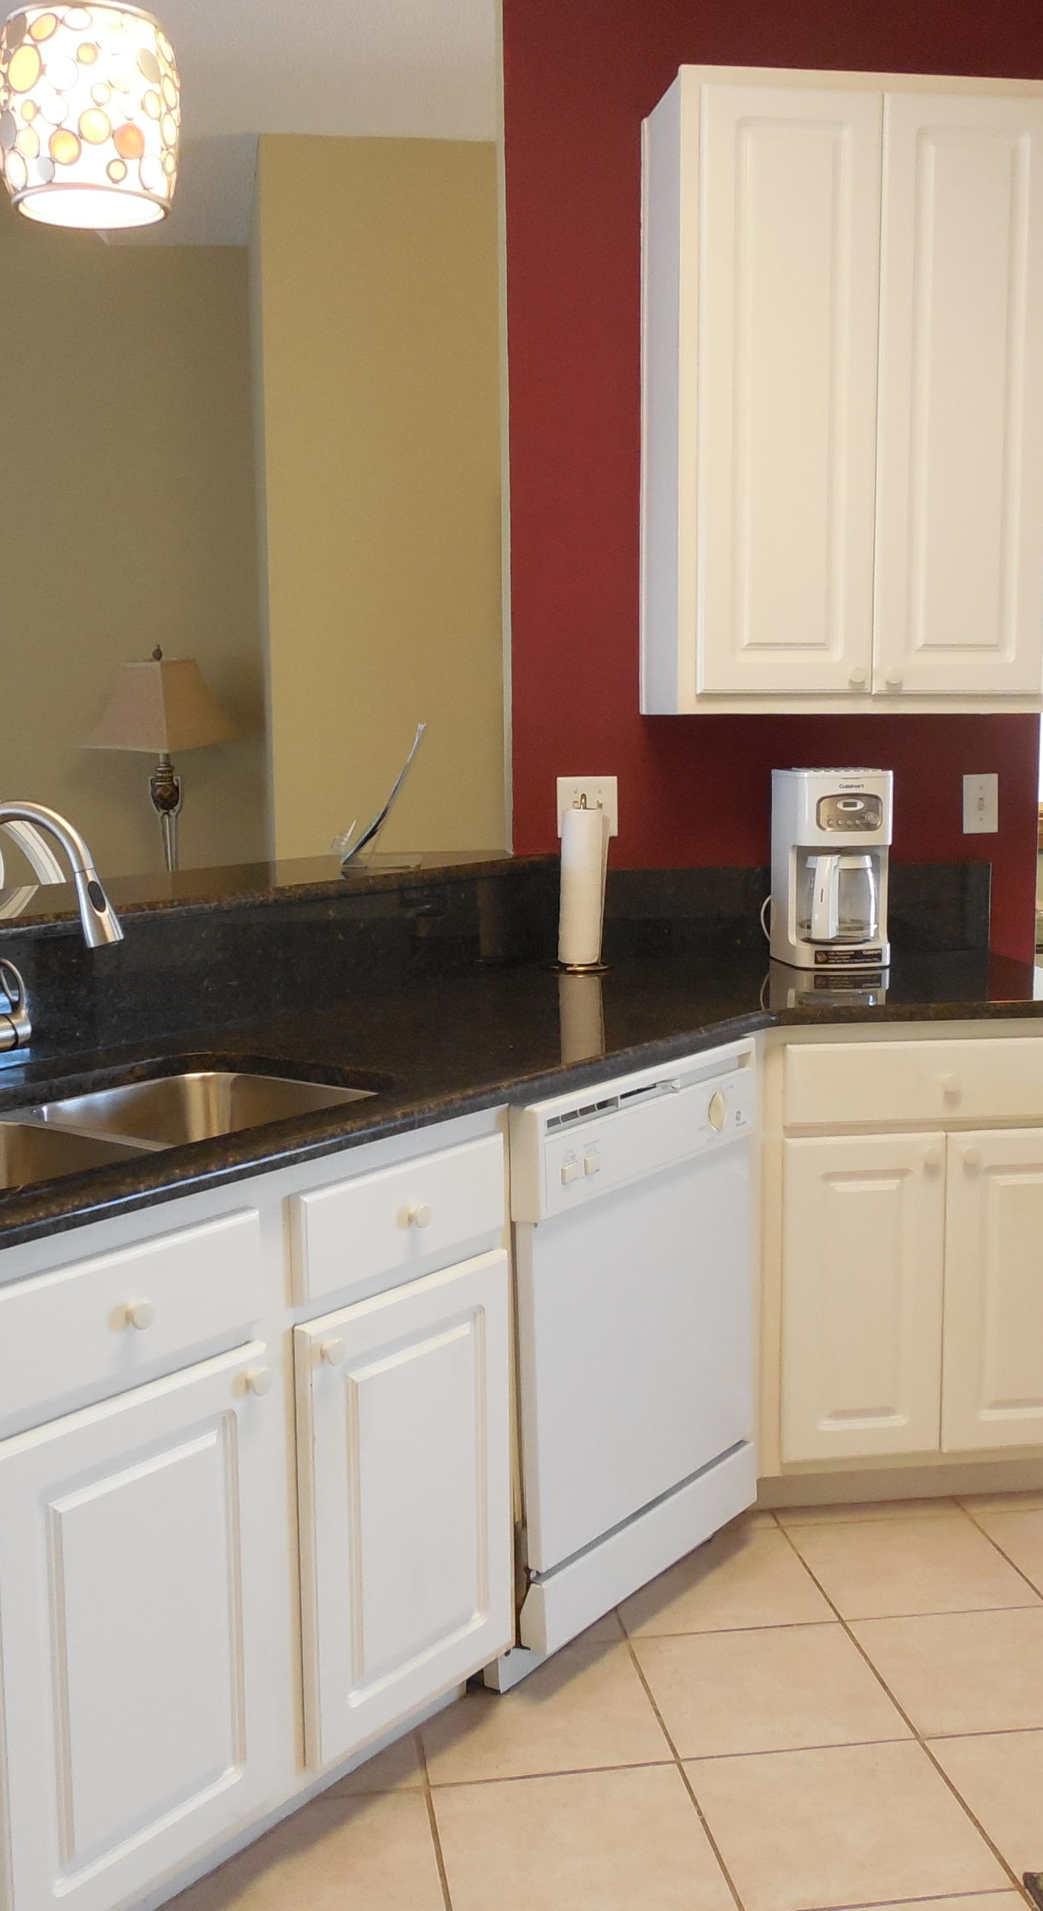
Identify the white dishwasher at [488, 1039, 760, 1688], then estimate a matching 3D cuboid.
[{"bbox_3d":[-0.038,0.571,2.881,0.610,0.850,0.600,5,9,37],"label":"white dishwasher"}]

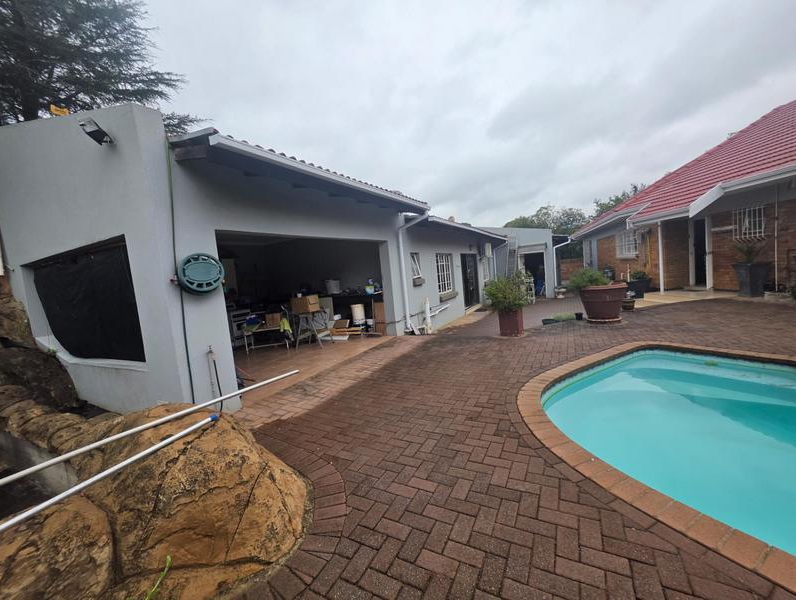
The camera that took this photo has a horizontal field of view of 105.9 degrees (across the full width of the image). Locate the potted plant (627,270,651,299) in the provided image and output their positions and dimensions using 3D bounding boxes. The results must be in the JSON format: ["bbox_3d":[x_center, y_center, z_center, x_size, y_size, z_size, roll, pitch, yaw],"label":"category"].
[{"bbox_3d":[6.870,-0.427,8.570,0.550,0.770,0.530,-1,6,39],"label":"potted plant"}]

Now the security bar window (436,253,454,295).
[{"bbox_3d":[1.554,-0.888,9.859,0.120,1.240,1.330,-2,6,30],"label":"security bar window"}]

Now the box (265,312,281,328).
[{"bbox_3d":[-2.838,0.477,6.835,0.310,0.340,0.300,-7,5,-15],"label":"box"}]

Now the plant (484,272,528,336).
[{"bbox_3d":[2.198,0.091,6.079,0.800,1.270,0.780,-3,5,20],"label":"plant"}]

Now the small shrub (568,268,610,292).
[{"bbox_3d":[4.248,-0.432,6.672,0.780,0.520,0.720,-2,6,33],"label":"small shrub"}]

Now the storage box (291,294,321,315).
[{"bbox_3d":[-2.017,0.121,6.589,0.400,0.360,0.440,-4,5,13],"label":"storage box"}]

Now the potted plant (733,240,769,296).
[{"bbox_3d":[8.566,-0.759,7.310,0.520,1.320,0.520,-9,7,-40],"label":"potted plant"}]

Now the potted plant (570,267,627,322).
[{"bbox_3d":[4.390,-0.097,6.612,1.020,1.150,0.920,-2,6,33],"label":"potted plant"}]

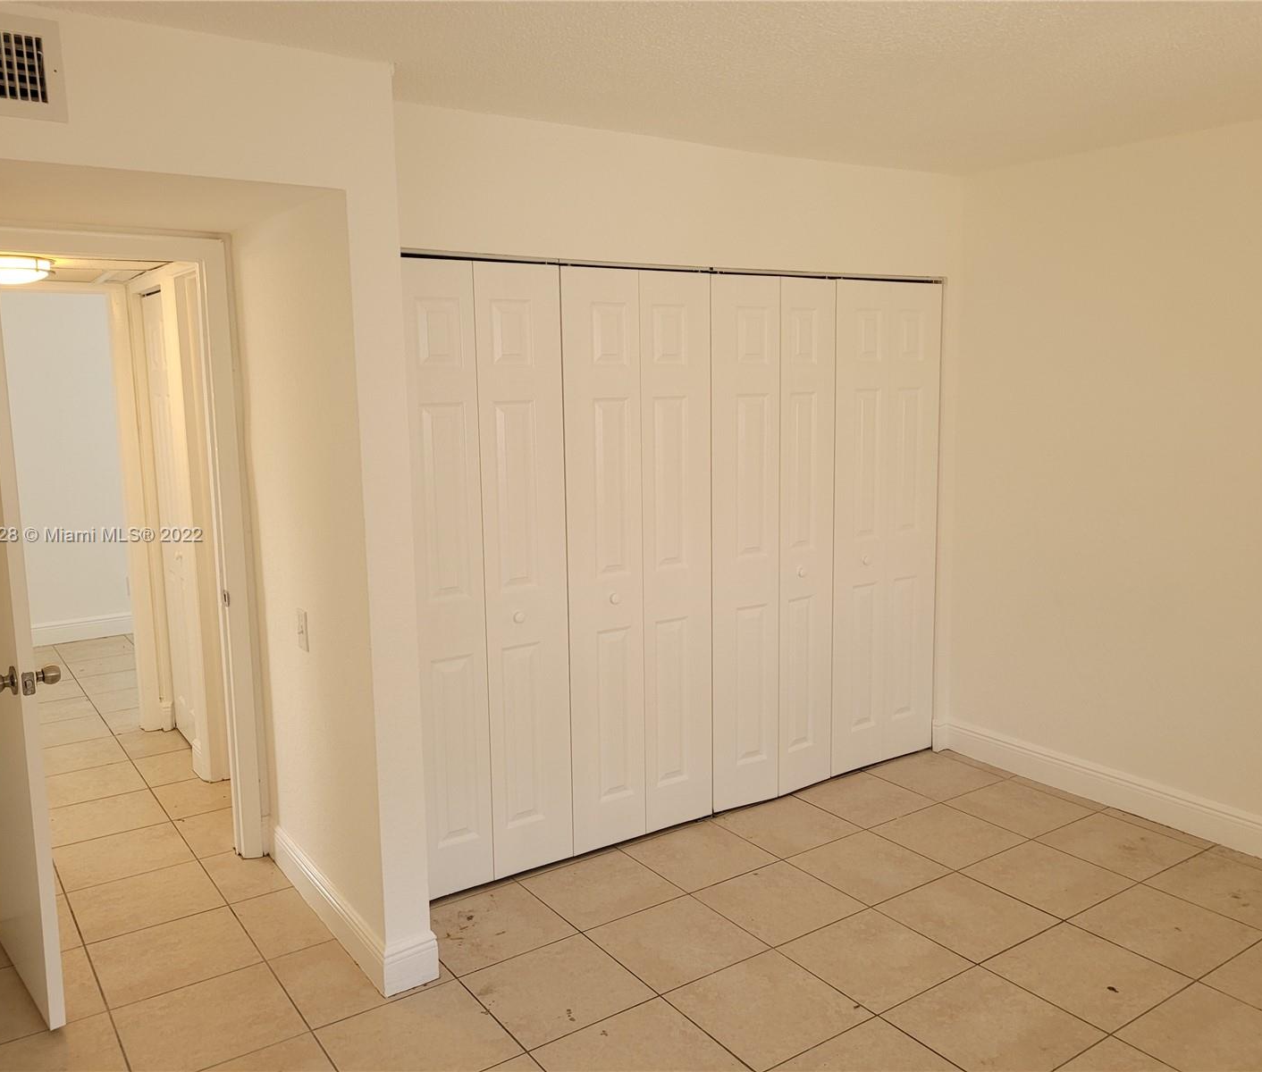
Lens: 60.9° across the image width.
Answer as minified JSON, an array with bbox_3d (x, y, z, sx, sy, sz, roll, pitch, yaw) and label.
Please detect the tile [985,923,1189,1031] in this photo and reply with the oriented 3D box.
[{"bbox_3d":[1.270,1.225,2.999,0.405,0.010,0.405,-7,11,-34],"label":"tile"}]

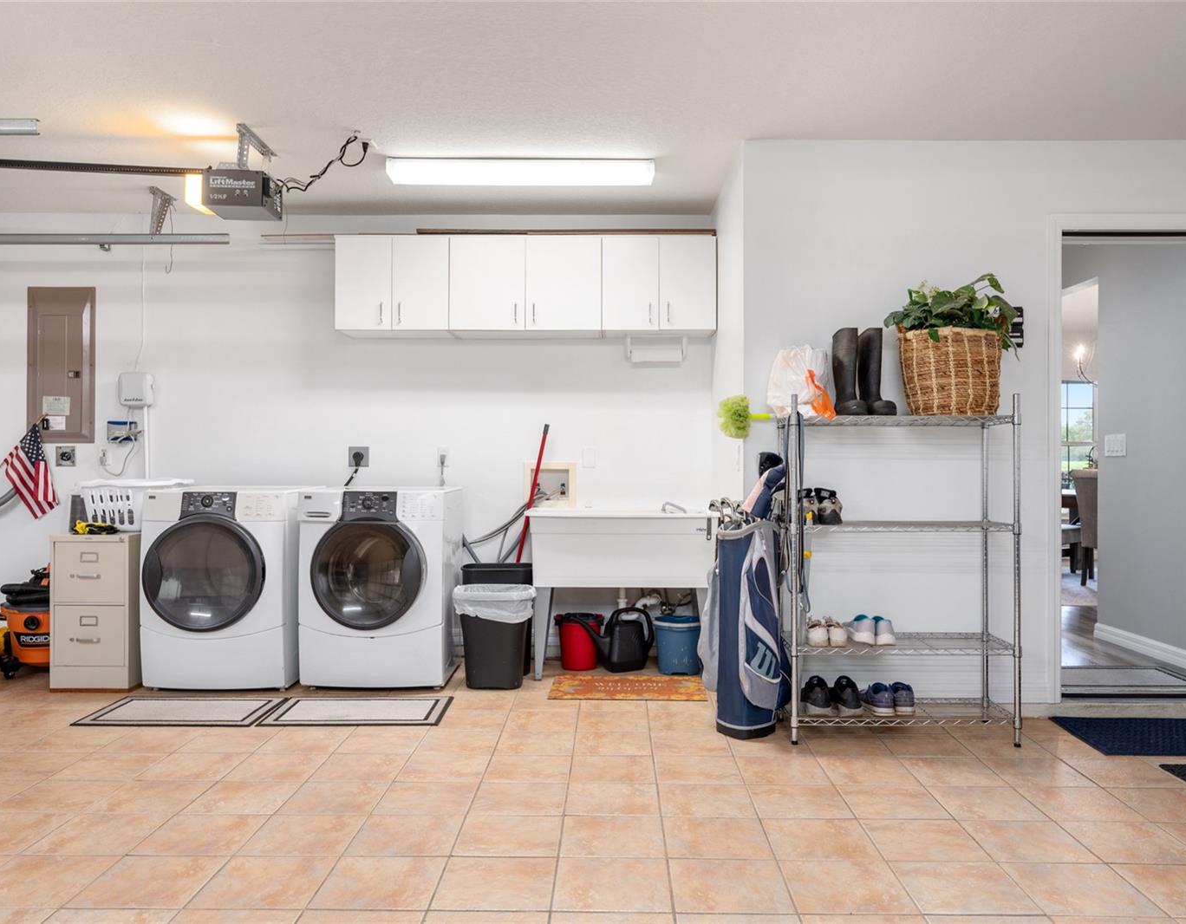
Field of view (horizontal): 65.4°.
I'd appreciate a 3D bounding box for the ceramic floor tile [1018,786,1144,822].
[{"bbox_3d":[1.574,1.112,2.992,0.300,0.010,0.300,0,0,1],"label":"ceramic floor tile"}]

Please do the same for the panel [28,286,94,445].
[{"bbox_3d":[-2.985,-0.547,5.214,0.381,0.874,0.060,0,0,1],"label":"panel"}]

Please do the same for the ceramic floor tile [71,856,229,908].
[{"bbox_3d":[-1.160,1.111,2.449,0.300,0.008,0.300,0,0,1],"label":"ceramic floor tile"}]

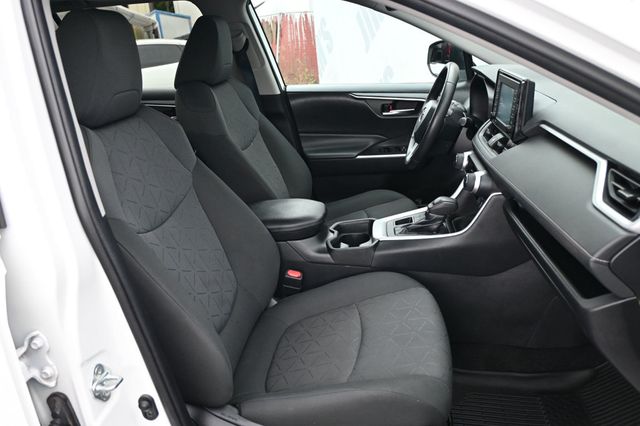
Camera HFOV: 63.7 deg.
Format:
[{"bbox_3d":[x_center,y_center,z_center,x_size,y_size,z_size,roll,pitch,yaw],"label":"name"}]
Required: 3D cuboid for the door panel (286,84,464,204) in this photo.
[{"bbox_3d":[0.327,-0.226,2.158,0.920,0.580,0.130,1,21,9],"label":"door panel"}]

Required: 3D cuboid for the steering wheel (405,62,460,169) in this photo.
[{"bbox_3d":[0.376,-0.320,1.719,0.100,0.370,0.370,22,23,0],"label":"steering wheel"}]

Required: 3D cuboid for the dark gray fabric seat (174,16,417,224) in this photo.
[{"bbox_3d":[-0.051,-0.193,1.834,0.820,0.990,0.540,1,21,9],"label":"dark gray fabric seat"}]

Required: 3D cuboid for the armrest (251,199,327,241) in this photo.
[{"bbox_3d":[-0.128,0.019,1.540,0.300,0.085,0.210,1,21,9],"label":"armrest"}]

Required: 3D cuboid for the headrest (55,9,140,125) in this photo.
[{"bbox_3d":[-0.490,-0.303,1.090,0.125,0.225,0.260,6,22,6],"label":"headrest"}]

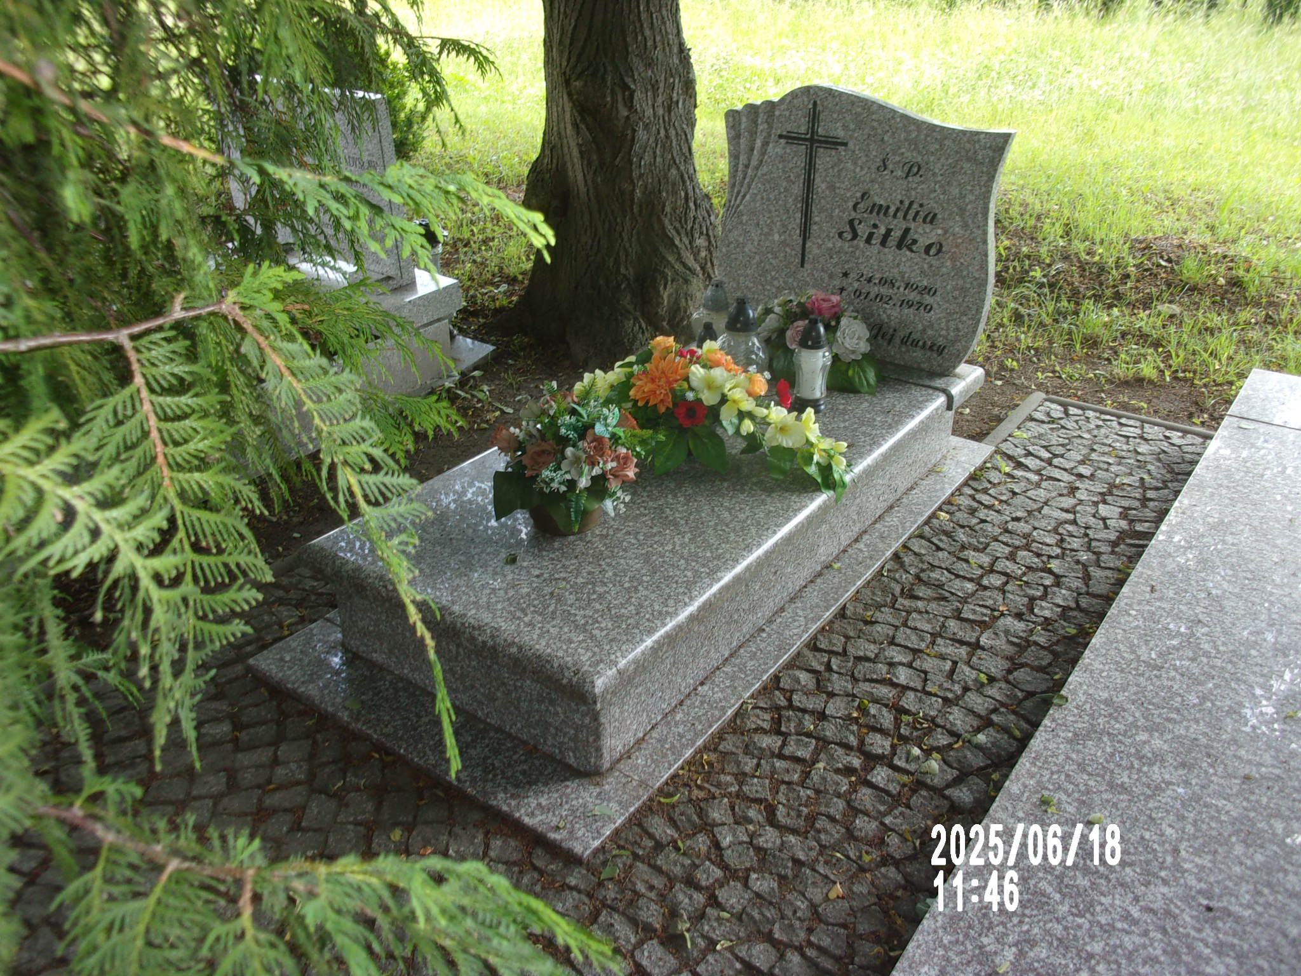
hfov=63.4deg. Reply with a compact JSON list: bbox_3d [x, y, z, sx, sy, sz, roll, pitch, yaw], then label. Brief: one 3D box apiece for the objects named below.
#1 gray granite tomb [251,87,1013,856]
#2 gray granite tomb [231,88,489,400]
[{"bbox_3d":[0.110,-0.341,2.760,1.030,1.150,2.220,19,33,30],"label":"gray granite tomb"},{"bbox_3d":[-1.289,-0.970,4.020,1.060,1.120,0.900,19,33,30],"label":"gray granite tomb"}]

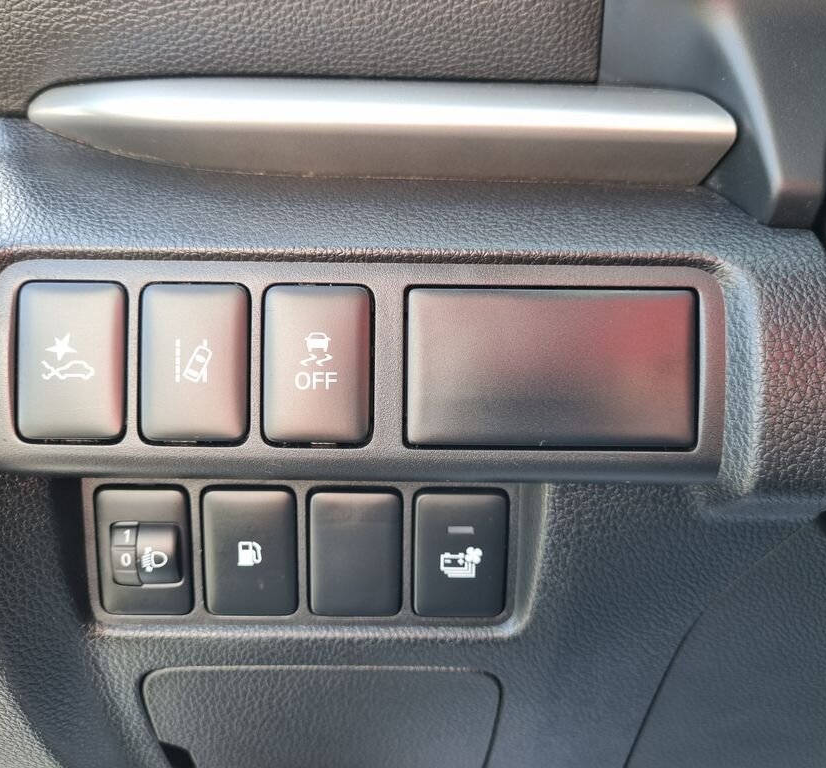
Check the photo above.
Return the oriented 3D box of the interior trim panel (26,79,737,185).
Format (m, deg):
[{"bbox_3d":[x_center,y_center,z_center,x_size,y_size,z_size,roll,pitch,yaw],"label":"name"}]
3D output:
[{"bbox_3d":[-0.008,-0.064,0.195,0.174,0.025,0.018,1,-7,0],"label":"interior trim panel"}]

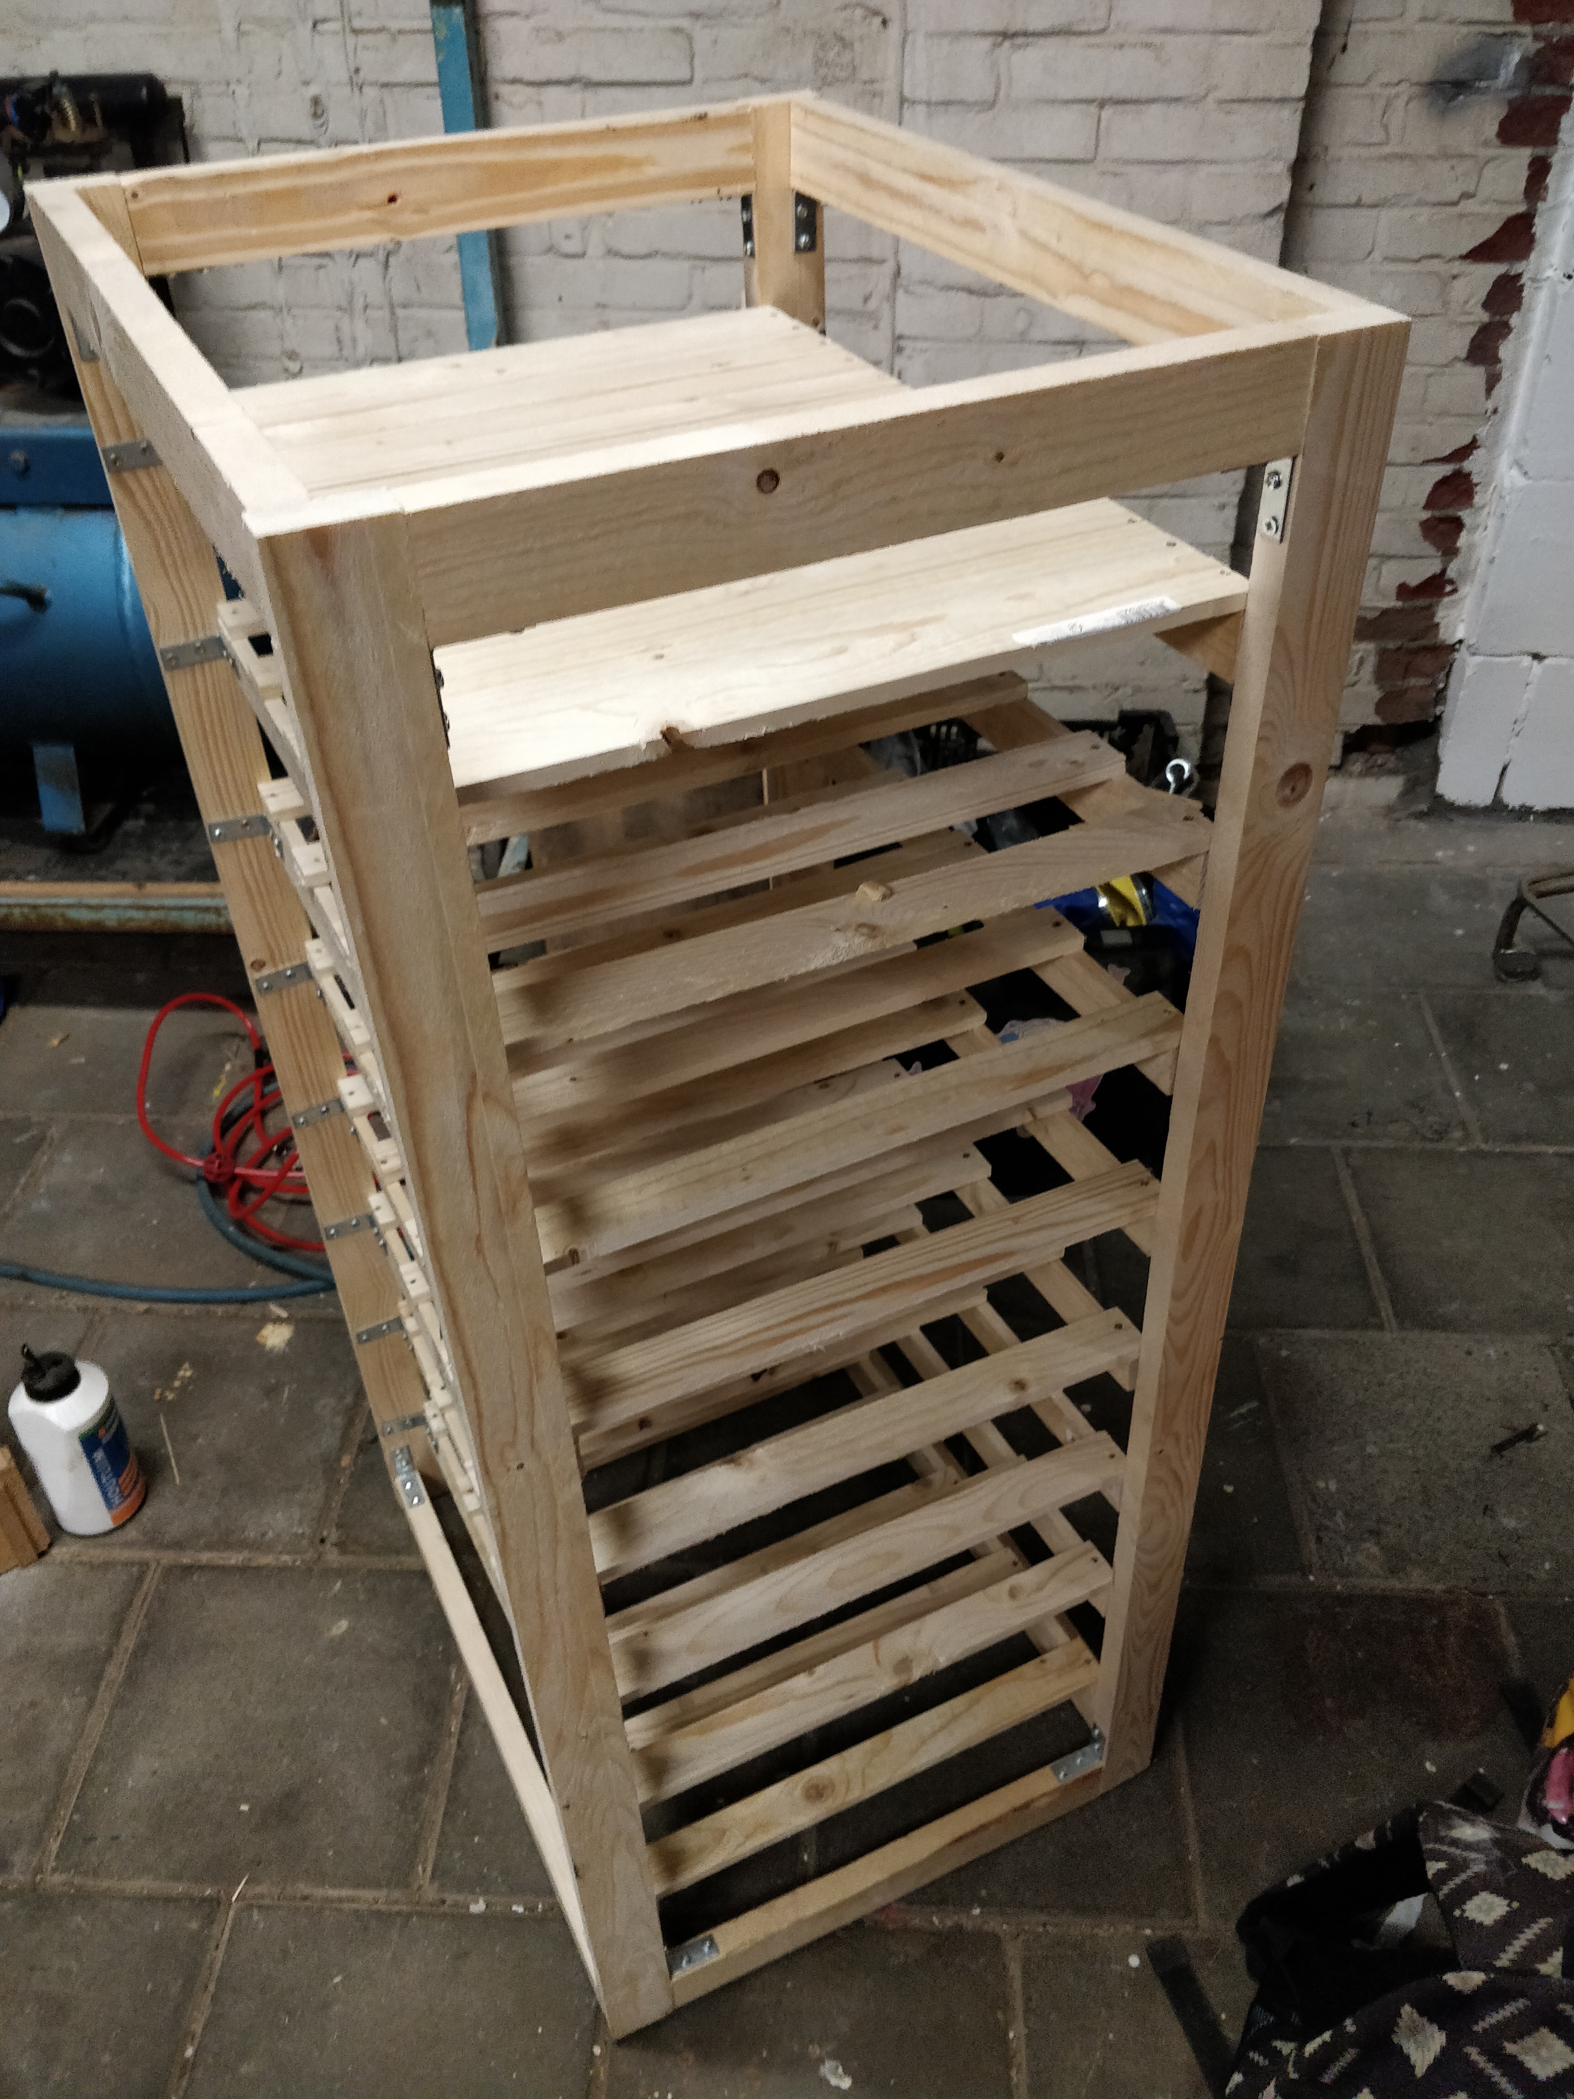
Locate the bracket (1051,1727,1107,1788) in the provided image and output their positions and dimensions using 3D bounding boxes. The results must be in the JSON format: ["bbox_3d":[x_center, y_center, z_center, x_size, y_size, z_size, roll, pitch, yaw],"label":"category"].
[{"bbox_3d":[0.255,0.616,1.275,0.041,0.036,0.017,-19,40,-21],"label":"bracket"}]

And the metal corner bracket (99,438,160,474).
[{"bbox_3d":[-0.412,-0.375,0.932,0.041,0.016,0.038,-19,40,-21],"label":"metal corner bracket"}]

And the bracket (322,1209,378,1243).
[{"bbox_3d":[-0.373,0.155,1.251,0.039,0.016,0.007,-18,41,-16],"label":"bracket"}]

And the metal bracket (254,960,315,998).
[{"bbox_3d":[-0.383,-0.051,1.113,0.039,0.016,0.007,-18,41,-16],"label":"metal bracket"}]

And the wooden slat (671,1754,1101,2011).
[{"bbox_3d":[0.083,0.669,1.187,0.390,0.050,0.023,-18,41,-16],"label":"wooden slat"}]

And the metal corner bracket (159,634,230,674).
[{"bbox_3d":[-0.406,-0.267,1.006,0.041,0.016,0.038,-19,40,-21],"label":"metal corner bracket"}]

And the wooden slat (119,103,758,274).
[{"bbox_3d":[-0.203,-0.542,0.913,0.390,0.050,0.023,-18,41,-16],"label":"wooden slat"}]

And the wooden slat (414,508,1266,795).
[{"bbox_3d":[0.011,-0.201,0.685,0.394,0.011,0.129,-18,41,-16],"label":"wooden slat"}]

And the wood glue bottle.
[{"bbox_3d":[-0.720,0.393,1.470,0.078,0.205,0.083,-5,37,-4],"label":"wood glue bottle"}]

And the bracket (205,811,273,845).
[{"bbox_3d":[-0.402,-0.154,1.082,0.041,0.016,0.038,-19,40,-21],"label":"bracket"}]

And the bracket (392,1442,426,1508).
[{"bbox_3d":[-0.365,0.412,1.402,0.015,0.041,0.040,-18,41,-16],"label":"bracket"}]

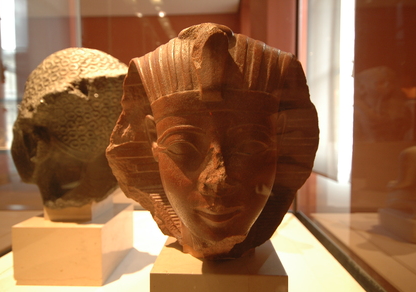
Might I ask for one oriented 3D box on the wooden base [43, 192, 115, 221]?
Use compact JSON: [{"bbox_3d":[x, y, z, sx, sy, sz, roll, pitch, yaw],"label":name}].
[{"bbox_3d":[-0.222,0.105,0.449,0.077,0.030,0.078,0,2,2],"label":"wooden base"}]

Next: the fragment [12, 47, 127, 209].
[{"bbox_3d":[-0.220,-0.034,0.442,0.223,0.256,0.182,0,2,2],"label":"fragment"}]

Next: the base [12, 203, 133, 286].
[{"bbox_3d":[-0.220,0.163,0.447,0.135,0.086,0.133,0,2,2],"label":"base"}]

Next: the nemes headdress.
[{"bbox_3d":[0.003,-0.010,0.308,0.256,0.253,0.189,0,2,2],"label":"nemes headdress"}]

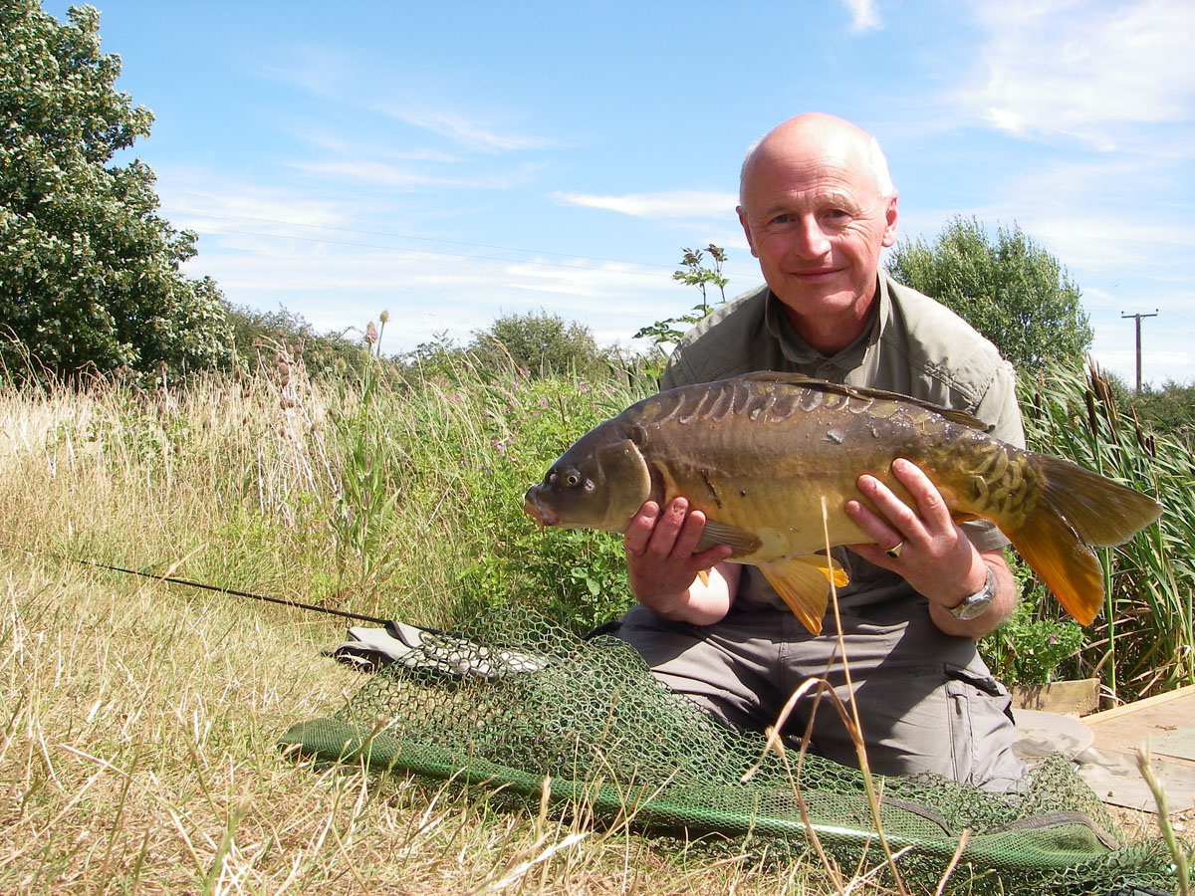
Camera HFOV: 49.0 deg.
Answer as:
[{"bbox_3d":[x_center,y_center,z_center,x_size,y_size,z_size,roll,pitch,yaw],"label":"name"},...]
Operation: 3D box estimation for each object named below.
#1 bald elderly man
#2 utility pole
[{"bbox_3d":[0.275,-0.005,1.580,0.550,0.790,0.860,0,1,7],"label":"bald elderly man"},{"bbox_3d":[30.900,-4.350,75.000,2.050,7.300,0.270,1,1,39],"label":"utility pole"}]

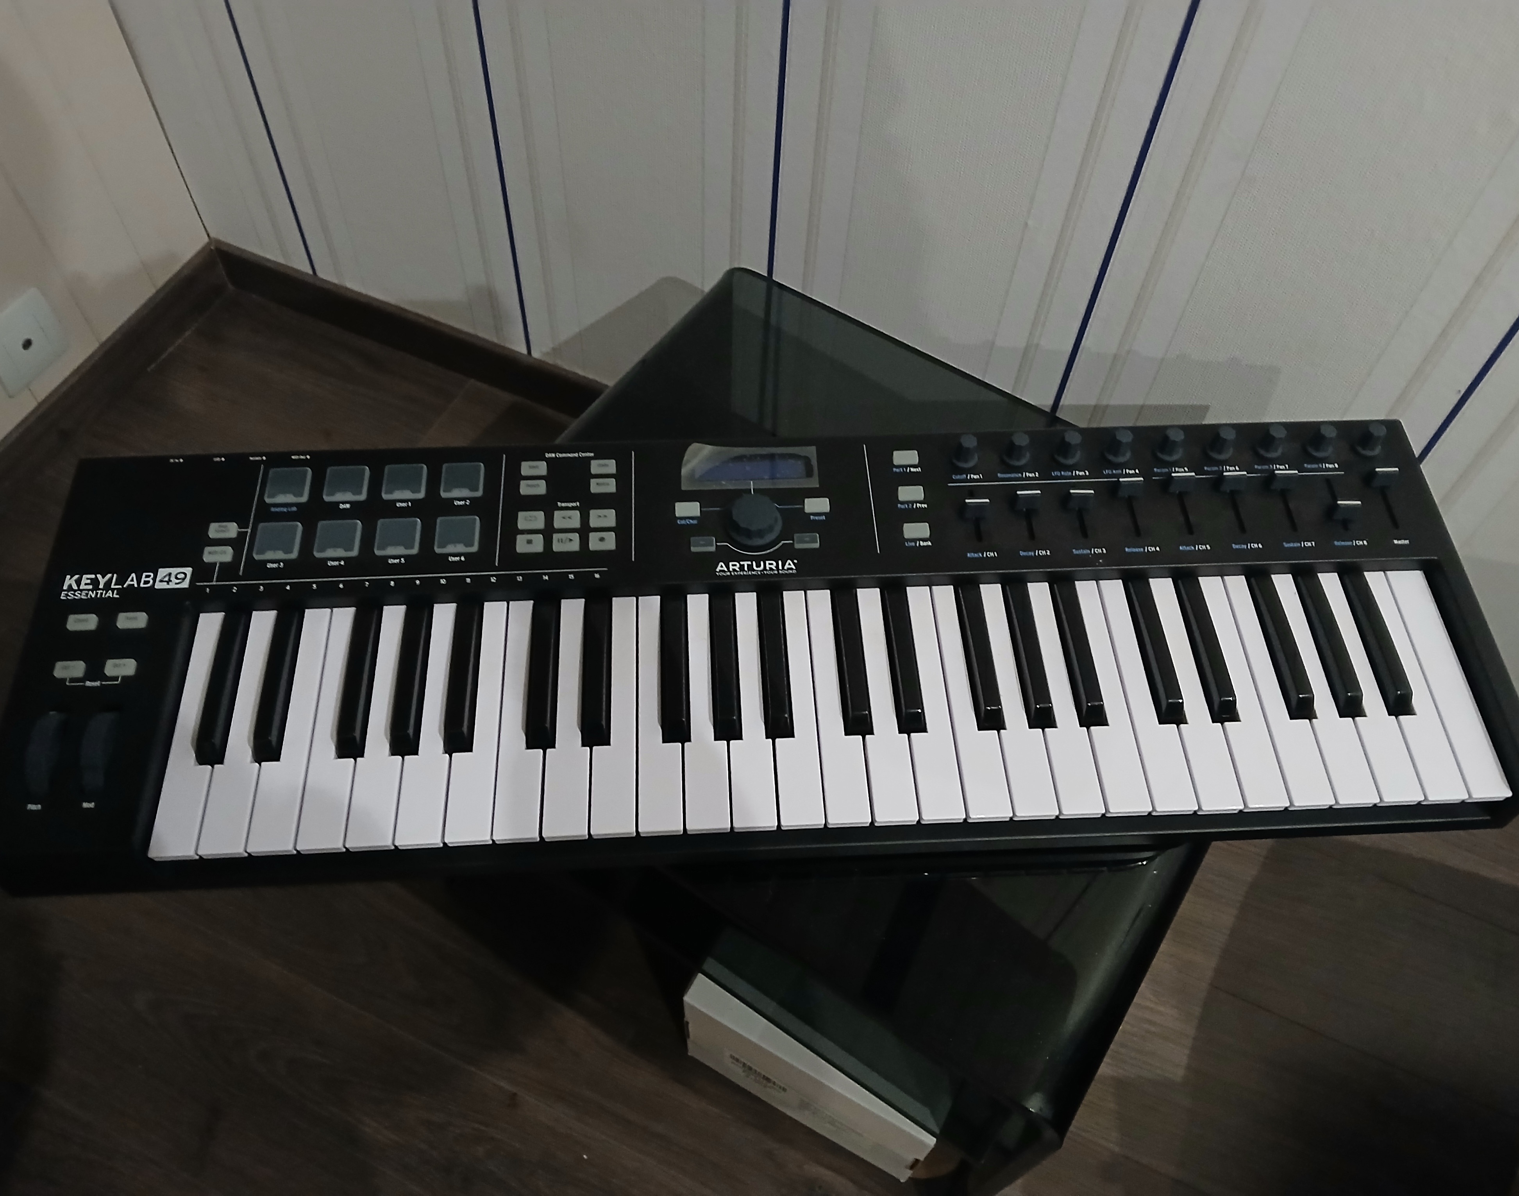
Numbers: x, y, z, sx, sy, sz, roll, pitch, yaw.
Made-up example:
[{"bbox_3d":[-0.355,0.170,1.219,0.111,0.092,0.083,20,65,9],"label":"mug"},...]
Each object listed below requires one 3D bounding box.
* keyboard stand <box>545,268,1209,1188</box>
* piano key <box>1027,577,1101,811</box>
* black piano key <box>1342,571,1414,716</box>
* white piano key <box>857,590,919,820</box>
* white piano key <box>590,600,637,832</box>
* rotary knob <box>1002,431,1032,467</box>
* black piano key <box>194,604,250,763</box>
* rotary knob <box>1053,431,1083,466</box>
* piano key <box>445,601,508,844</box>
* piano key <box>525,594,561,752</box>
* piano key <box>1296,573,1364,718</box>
[{"bbox_3d":[0.054,0.105,0.877,0.463,0.380,0.404,29,61,16],"label":"keyboard stand"},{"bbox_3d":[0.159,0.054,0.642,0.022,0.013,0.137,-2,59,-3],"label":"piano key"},{"bbox_3d":[0.338,0.021,0.652,0.014,0.012,0.089,-2,59,-3],"label":"black piano key"},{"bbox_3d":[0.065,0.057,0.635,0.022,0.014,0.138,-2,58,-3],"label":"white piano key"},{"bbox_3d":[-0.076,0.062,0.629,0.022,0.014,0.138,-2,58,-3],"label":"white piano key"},{"bbox_3d":[0.150,-0.086,0.692,0.015,0.015,0.015,-2,60,-3],"label":"rotary knob"},{"bbox_3d":[-0.278,0.042,0.622,0.014,0.011,0.089,-2,59,-3],"label":"black piano key"},{"bbox_3d":[0.180,-0.087,0.693,0.015,0.015,0.015,-2,60,-3],"label":"rotary knob"},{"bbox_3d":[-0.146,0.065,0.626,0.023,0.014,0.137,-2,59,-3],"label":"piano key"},{"bbox_3d":[-0.114,0.037,0.632,0.014,0.012,0.089,-2,59,-3],"label":"piano key"},{"bbox_3d":[0.311,0.022,0.651,0.014,0.012,0.089,-2,59,-3],"label":"piano key"}]

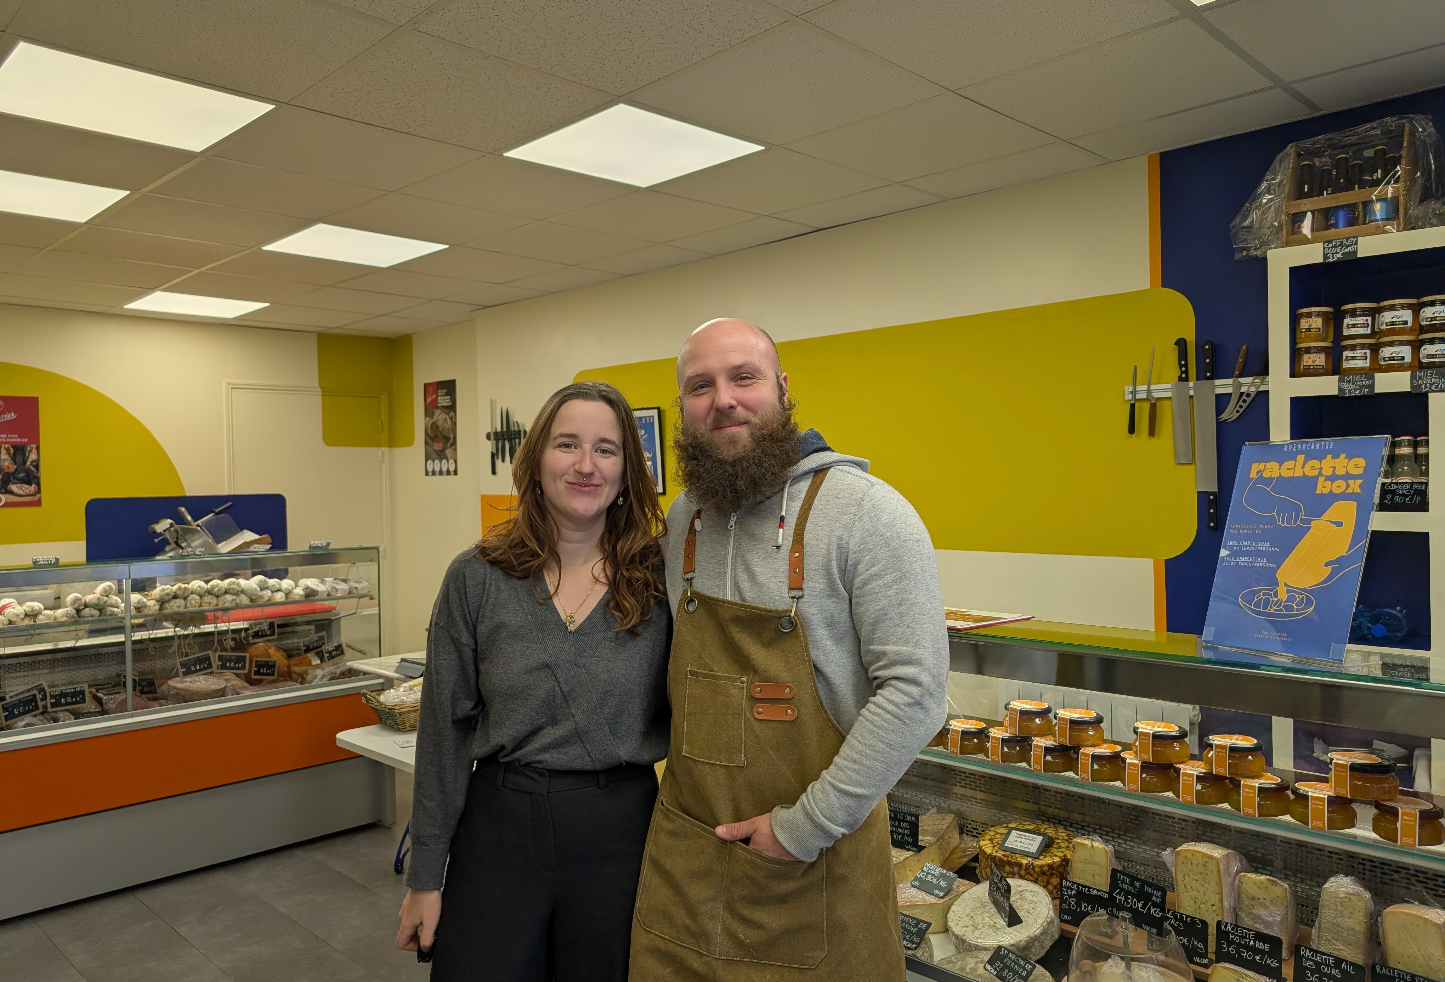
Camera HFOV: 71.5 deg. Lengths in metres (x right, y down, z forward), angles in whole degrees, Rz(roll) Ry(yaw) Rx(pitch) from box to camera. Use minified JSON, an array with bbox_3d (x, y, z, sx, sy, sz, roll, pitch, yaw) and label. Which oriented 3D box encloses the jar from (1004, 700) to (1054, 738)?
[{"bbox_3d":[0.501,0.374,1.642,0.075,0.045,0.075,-1,1,0],"label":"jar"}]

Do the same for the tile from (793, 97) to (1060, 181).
[{"bbox_3d":[0.606,-1.073,3.075,0.600,0.020,0.600,0,1,45],"label":"tile"}]

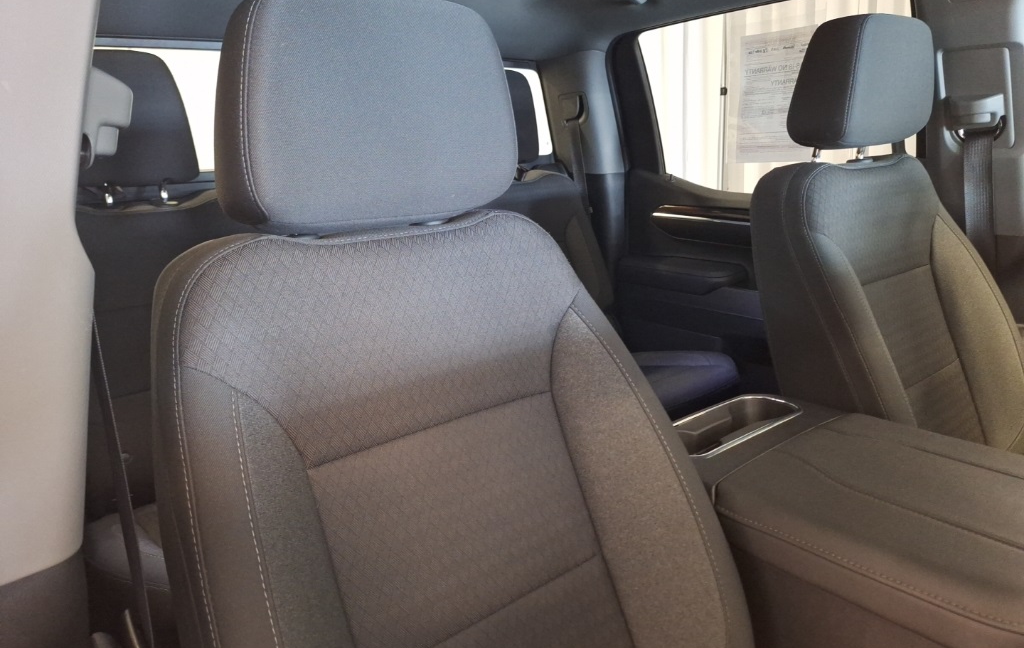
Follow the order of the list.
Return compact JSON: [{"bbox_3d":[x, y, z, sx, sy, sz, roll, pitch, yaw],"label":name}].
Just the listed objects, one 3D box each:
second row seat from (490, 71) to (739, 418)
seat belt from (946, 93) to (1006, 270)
[{"bbox_3d":[0.105,-0.182,1.661,0.630,0.920,0.700,-13,17,-37],"label":"second row seat"},{"bbox_3d":[0.831,-0.249,1.218,0.060,0.310,0.080,-20,16,-36],"label":"seat belt"}]

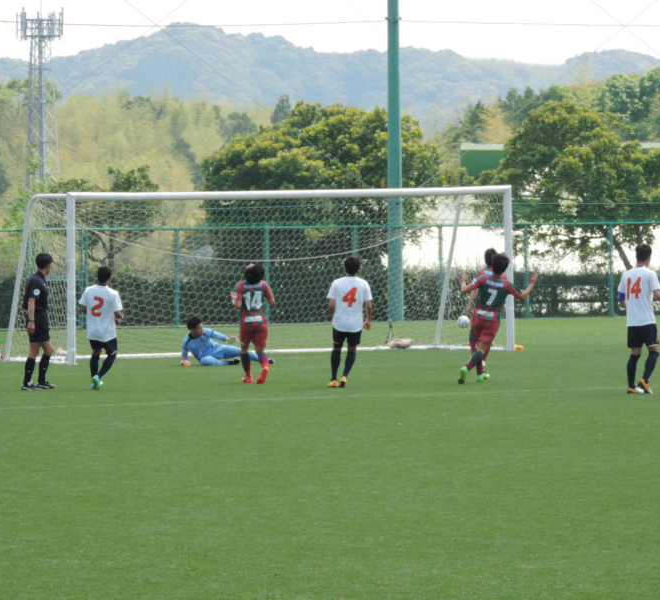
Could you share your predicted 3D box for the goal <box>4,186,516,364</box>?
[{"bbox_3d":[-1.046,-0.416,88.264,7.560,2.560,2.360,-1,1,-28],"label":"goal"}]

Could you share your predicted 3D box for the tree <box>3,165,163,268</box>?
[{"bbox_3d":[-5.055,-1.195,118.000,3.270,3.150,3.100,-1,1,0],"label":"tree"}]

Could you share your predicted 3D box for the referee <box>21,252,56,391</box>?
[{"bbox_3d":[-3.708,0.267,73.693,0.420,1.750,0.480,-1,1,-18],"label":"referee"}]

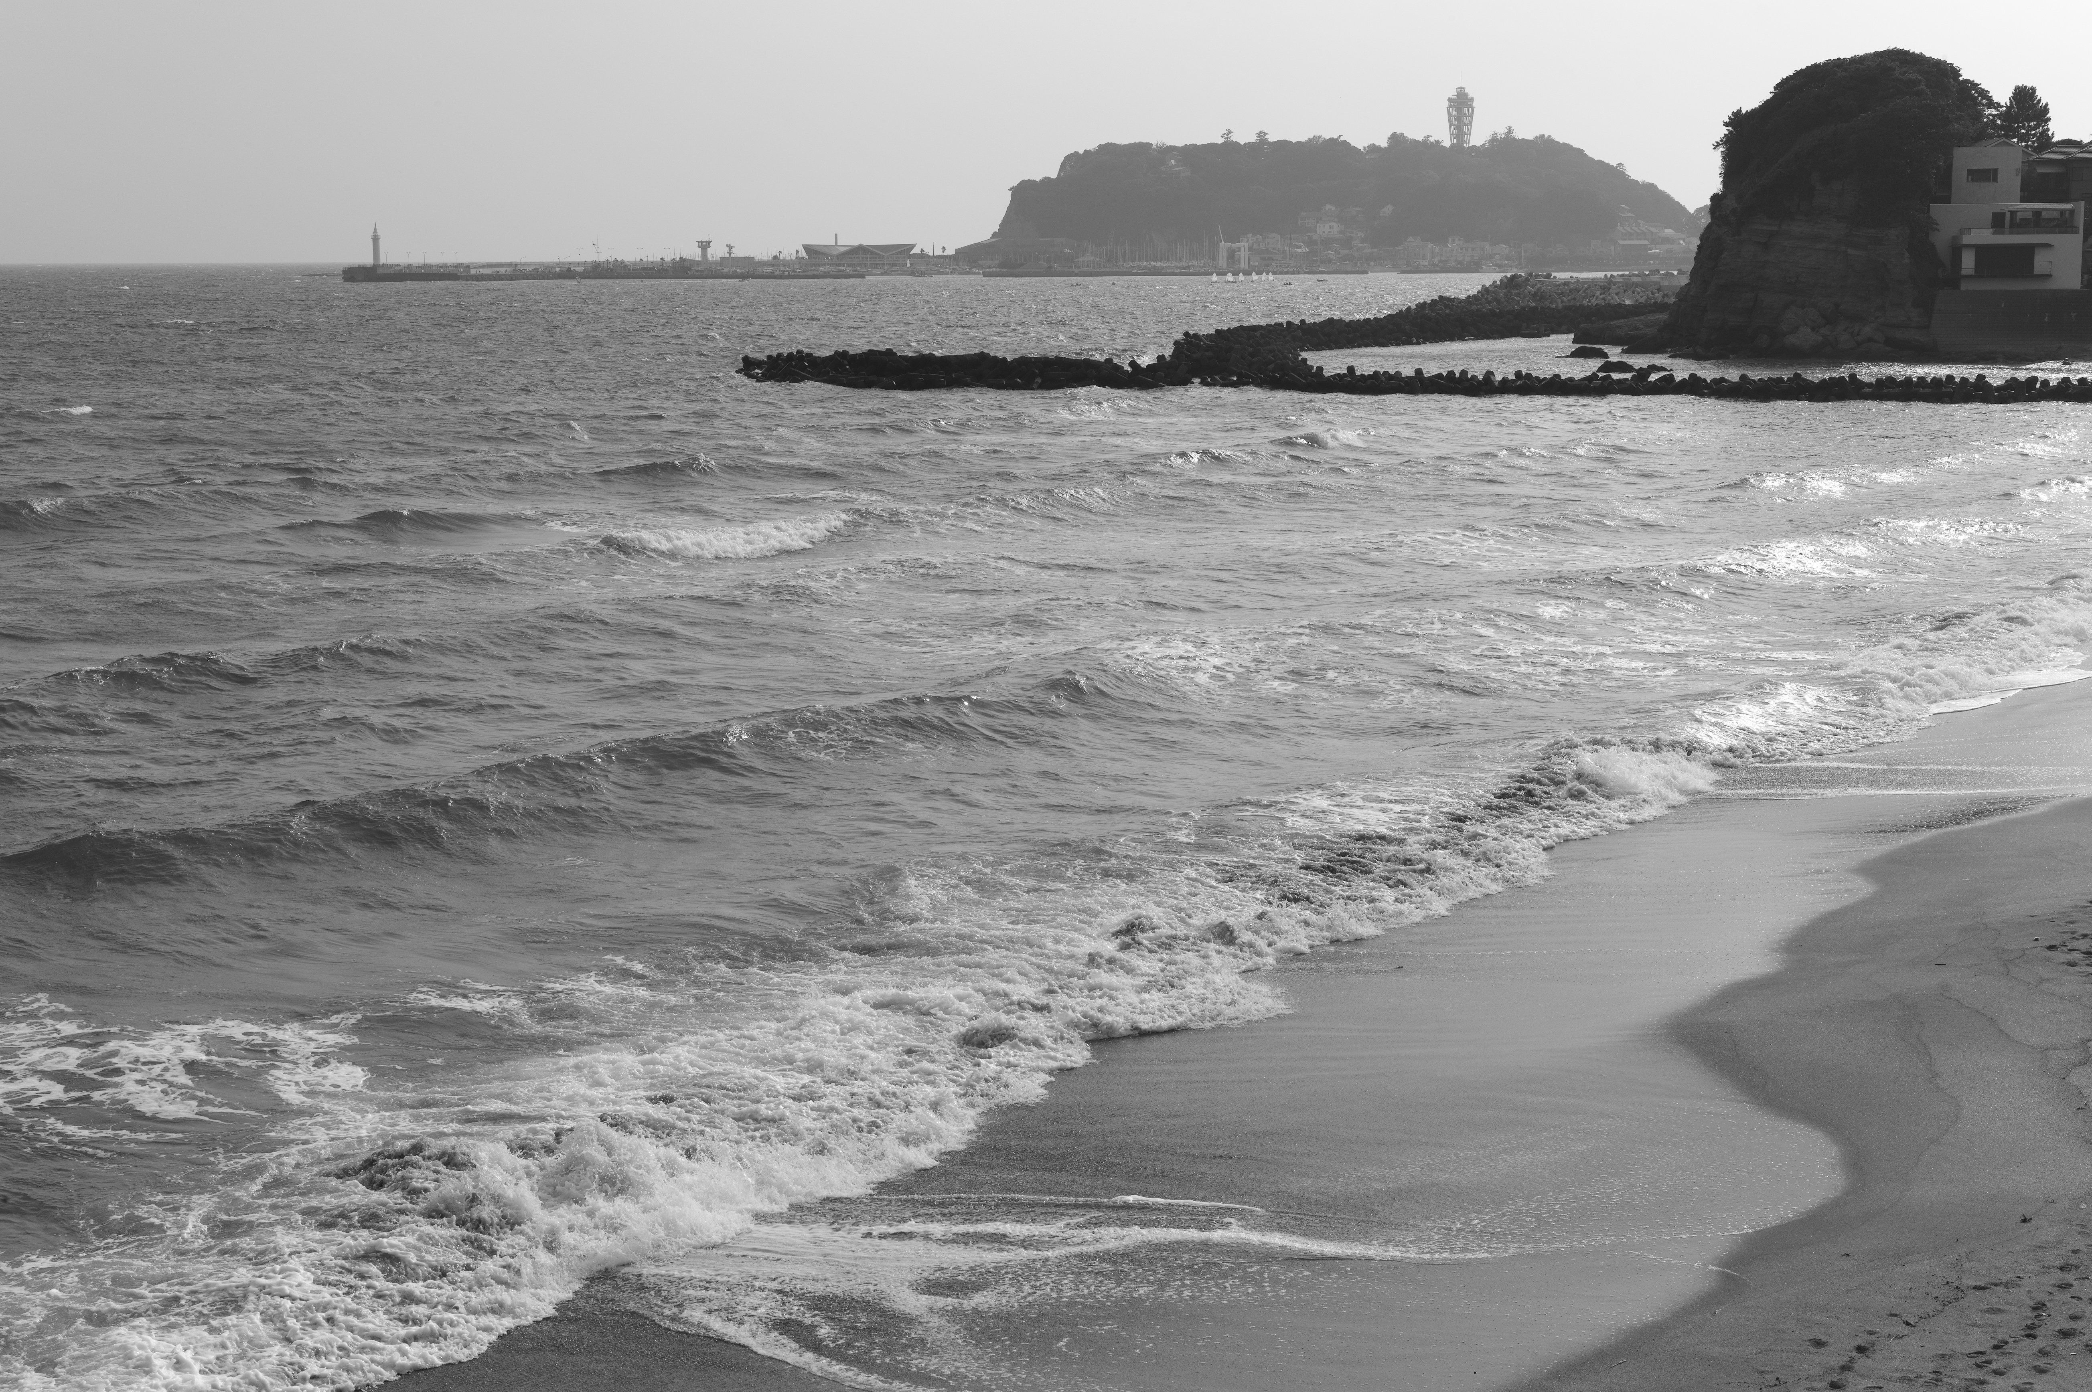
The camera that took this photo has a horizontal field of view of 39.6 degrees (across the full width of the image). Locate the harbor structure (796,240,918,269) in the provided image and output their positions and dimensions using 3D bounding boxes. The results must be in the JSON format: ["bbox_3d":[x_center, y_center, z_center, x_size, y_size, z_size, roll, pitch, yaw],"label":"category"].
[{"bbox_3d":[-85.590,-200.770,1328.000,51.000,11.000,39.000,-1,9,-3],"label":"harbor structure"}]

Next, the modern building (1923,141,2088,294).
[{"bbox_3d":[75.170,-37.610,228.870,11.400,11.300,10.000,1,9,10],"label":"modern building"}]

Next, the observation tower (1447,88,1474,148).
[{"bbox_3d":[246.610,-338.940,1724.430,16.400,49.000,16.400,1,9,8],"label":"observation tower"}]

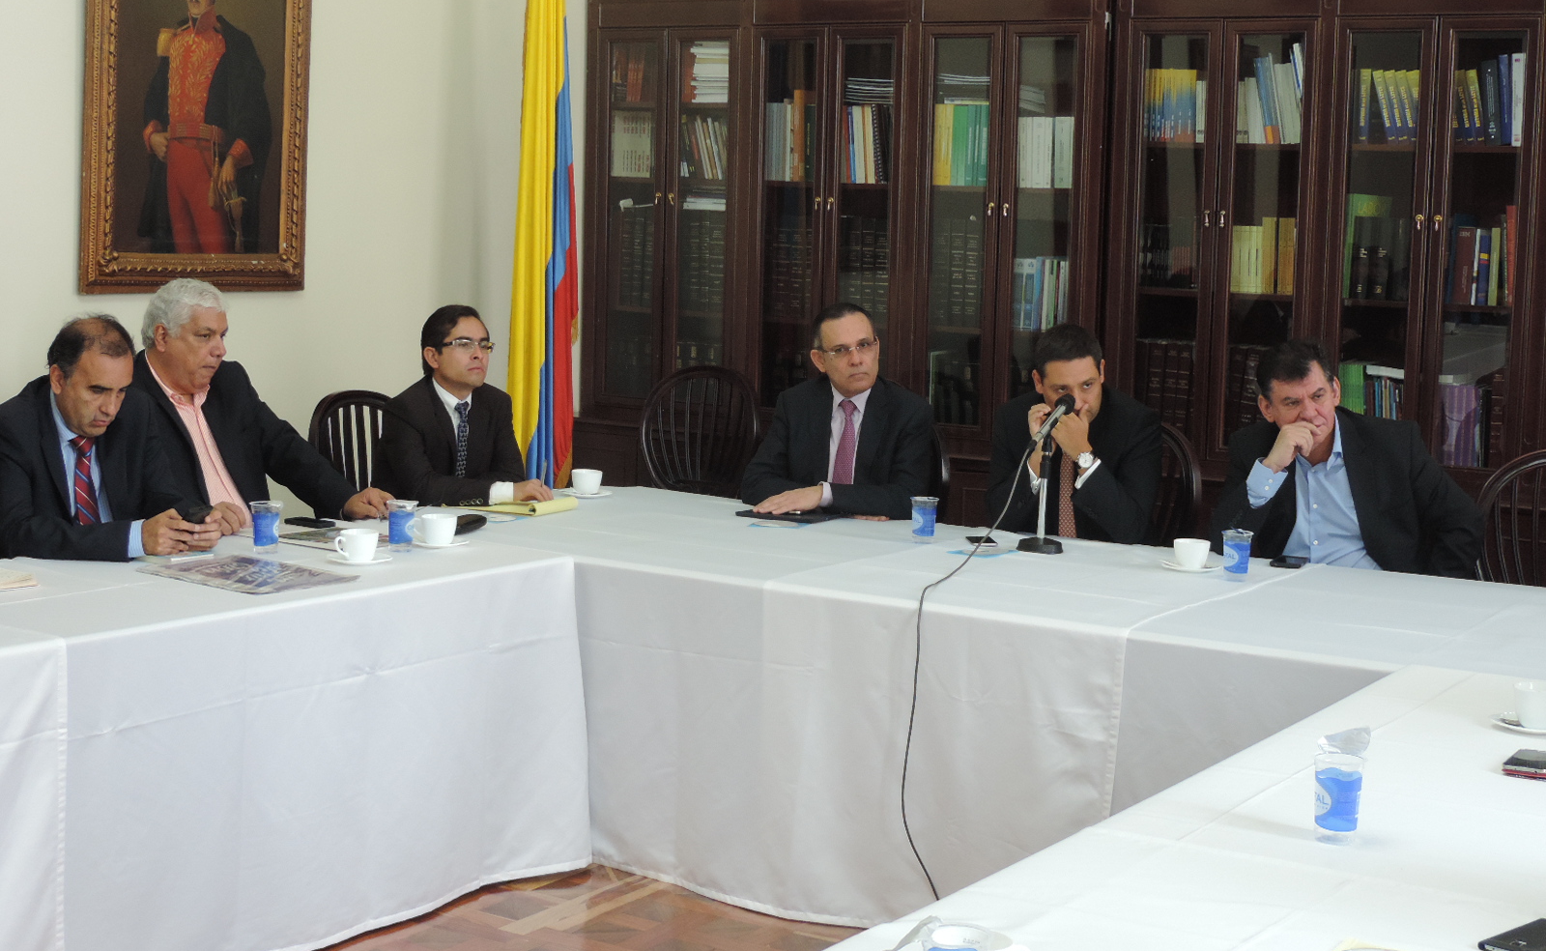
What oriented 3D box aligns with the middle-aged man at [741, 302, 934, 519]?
[{"bbox_3d":[0.201,0.202,6.326,0.560,1.366,0.750,4,7,16],"label":"middle-aged man"}]

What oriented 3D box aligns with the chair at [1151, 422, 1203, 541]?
[{"bbox_3d":[0.916,0.383,6.283,0.450,1.060,0.520,5,7,27],"label":"chair"}]

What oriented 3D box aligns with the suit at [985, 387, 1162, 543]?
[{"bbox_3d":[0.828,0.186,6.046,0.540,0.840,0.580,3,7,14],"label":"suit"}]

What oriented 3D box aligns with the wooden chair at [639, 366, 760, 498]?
[{"bbox_3d":[-0.390,0.166,7.812,0.480,1.045,0.540,6,7,30],"label":"wooden chair"}]

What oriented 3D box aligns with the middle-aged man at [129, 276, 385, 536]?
[{"bbox_3d":[-1.345,0.201,5.754,0.780,1.370,0.640,6,8,32],"label":"middle-aged man"}]

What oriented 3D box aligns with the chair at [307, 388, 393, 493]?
[{"bbox_3d":[-1.029,0.299,6.436,0.540,1.045,0.480,6,8,32],"label":"chair"}]

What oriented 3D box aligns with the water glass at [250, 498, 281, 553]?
[{"bbox_3d":[-1.216,0.127,5.359,0.071,0.117,0.071,2,7,0],"label":"water glass"}]

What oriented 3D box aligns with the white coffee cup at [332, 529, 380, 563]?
[{"bbox_3d":[-0.968,0.161,5.177,0.110,0.068,0.087,0,7,-14],"label":"white coffee cup"}]

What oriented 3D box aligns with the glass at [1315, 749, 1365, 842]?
[{"bbox_3d":[0.775,0.444,3.059,0.072,0.113,0.072,2,6,0],"label":"glass"}]

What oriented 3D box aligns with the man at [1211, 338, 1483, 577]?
[{"bbox_3d":[1.459,0.336,5.638,0.660,1.334,0.750,5,7,24],"label":"man"}]

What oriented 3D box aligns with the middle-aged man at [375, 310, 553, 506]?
[{"bbox_3d":[-0.900,0.164,6.567,0.750,1.320,0.520,7,8,37],"label":"middle-aged man"}]

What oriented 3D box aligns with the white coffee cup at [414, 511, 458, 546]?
[{"bbox_3d":[-0.834,0.135,5.513,0.111,0.068,0.089,1,7,-9],"label":"white coffee cup"}]

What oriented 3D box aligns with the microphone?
[{"bbox_3d":[0.718,-0.138,5.720,0.050,0.050,0.215,7,40,35],"label":"microphone"}]

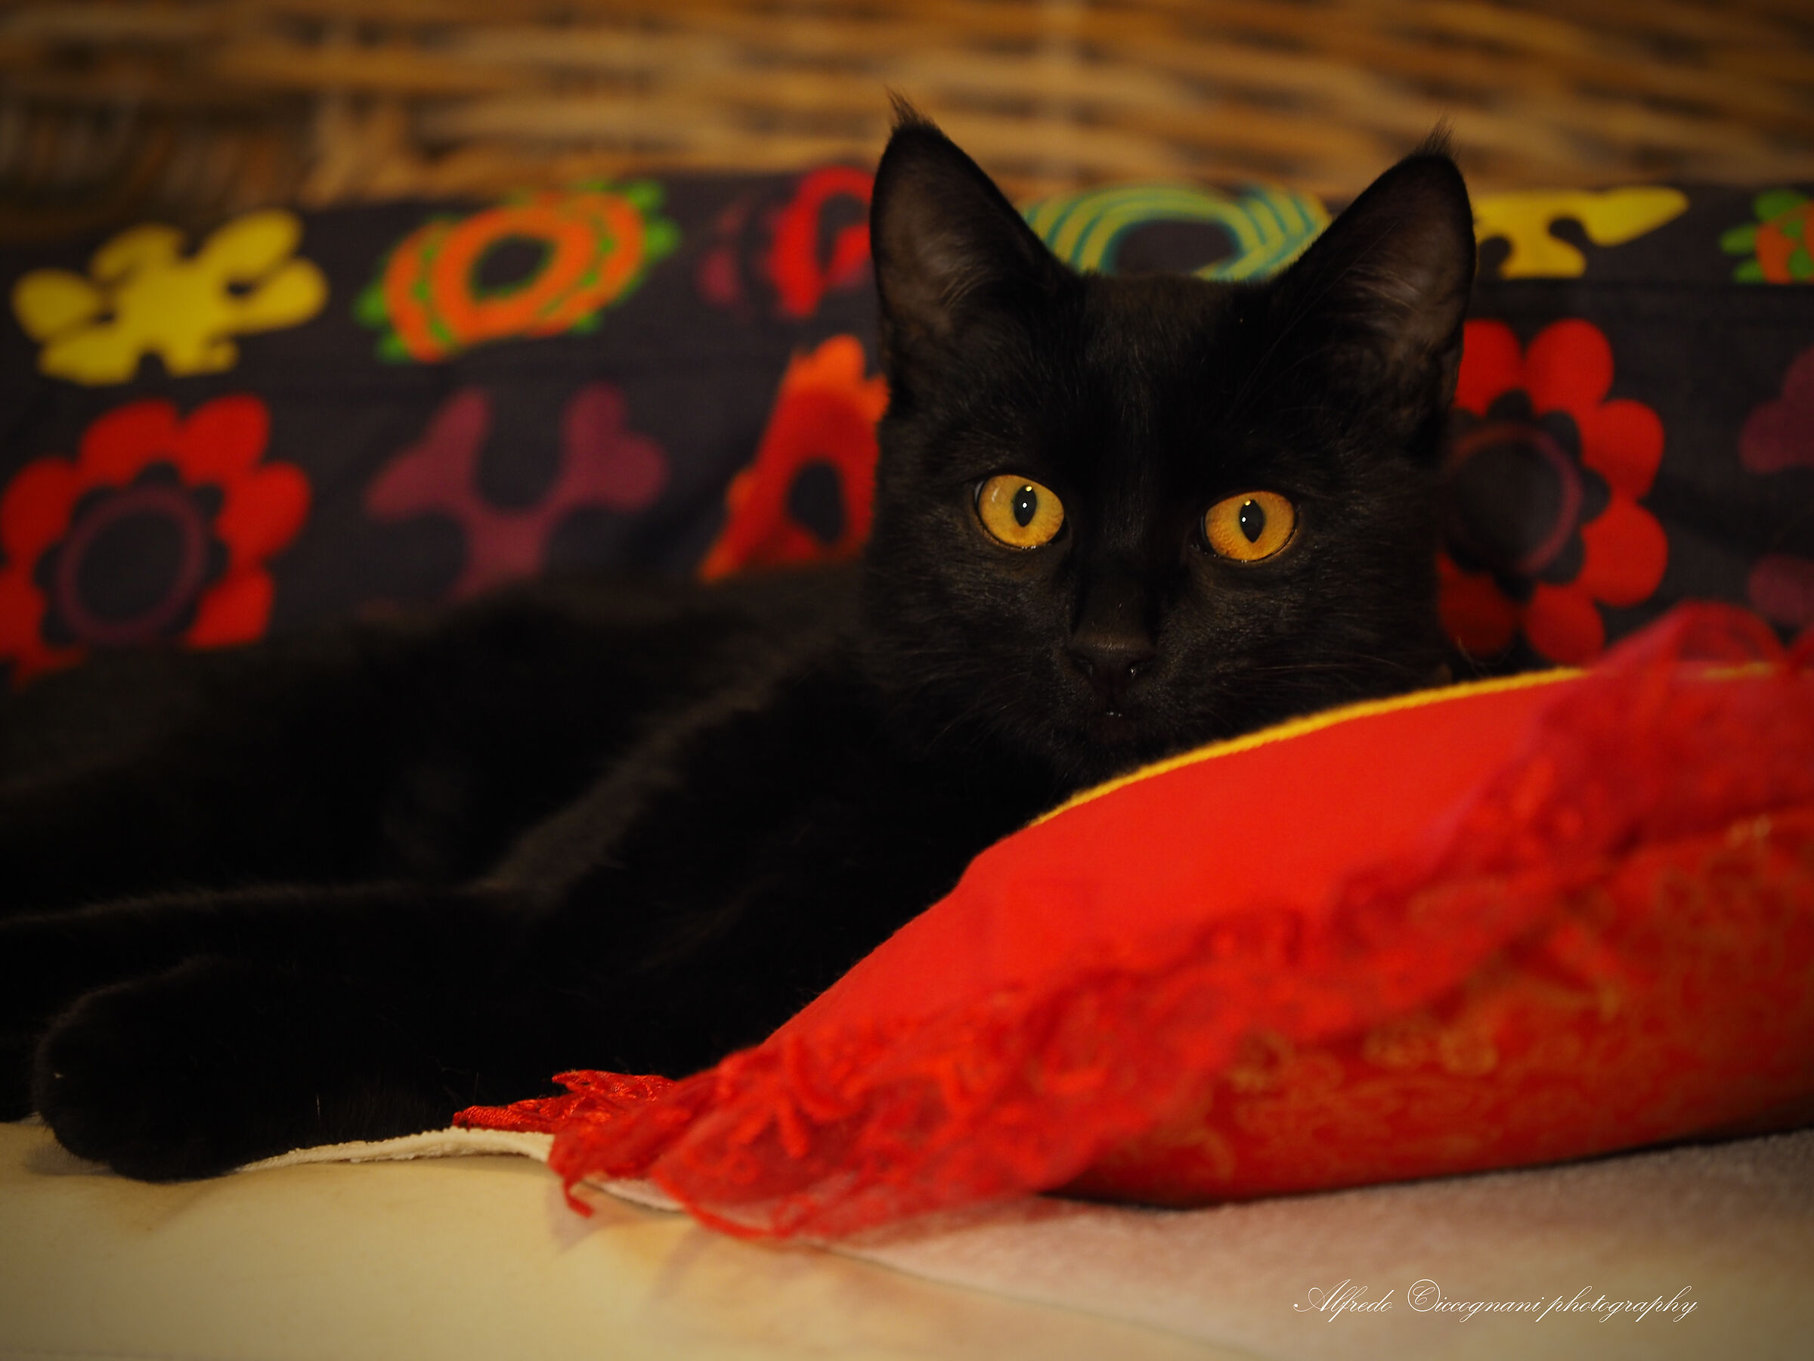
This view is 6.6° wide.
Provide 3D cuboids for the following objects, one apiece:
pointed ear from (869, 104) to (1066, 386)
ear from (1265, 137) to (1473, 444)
[{"bbox_3d":[0.011,-0.074,2.685,0.034,0.049,0.025,-8,-2,23],"label":"pointed ear"},{"bbox_3d":[0.079,-0.067,2.675,0.034,0.049,0.025,10,-2,-15],"label":"ear"}]

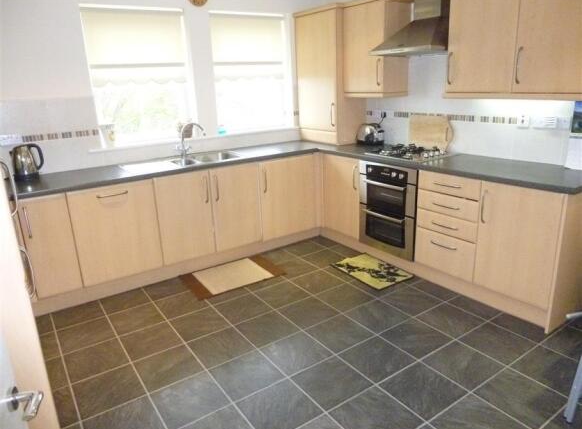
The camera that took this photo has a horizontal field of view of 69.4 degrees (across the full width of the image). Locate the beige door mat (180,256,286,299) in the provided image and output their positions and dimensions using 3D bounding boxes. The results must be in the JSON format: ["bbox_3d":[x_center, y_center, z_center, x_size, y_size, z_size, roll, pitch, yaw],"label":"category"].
[{"bbox_3d":[-0.489,0.504,3.517,0.759,0.012,0.532,-13,20,-30],"label":"beige door mat"}]

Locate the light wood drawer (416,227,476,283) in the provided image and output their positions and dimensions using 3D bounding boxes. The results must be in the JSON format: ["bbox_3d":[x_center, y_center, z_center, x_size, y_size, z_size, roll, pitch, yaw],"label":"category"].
[{"bbox_3d":[1.263,0.246,3.152,0.380,0.287,0.499,-13,20,-32],"label":"light wood drawer"}]

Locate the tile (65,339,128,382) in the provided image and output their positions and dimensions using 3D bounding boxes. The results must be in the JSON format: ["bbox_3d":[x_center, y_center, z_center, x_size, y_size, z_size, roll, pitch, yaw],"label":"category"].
[{"bbox_3d":[-1.154,0.871,2.507,0.325,0.012,0.325,-13,20,-32],"label":"tile"}]

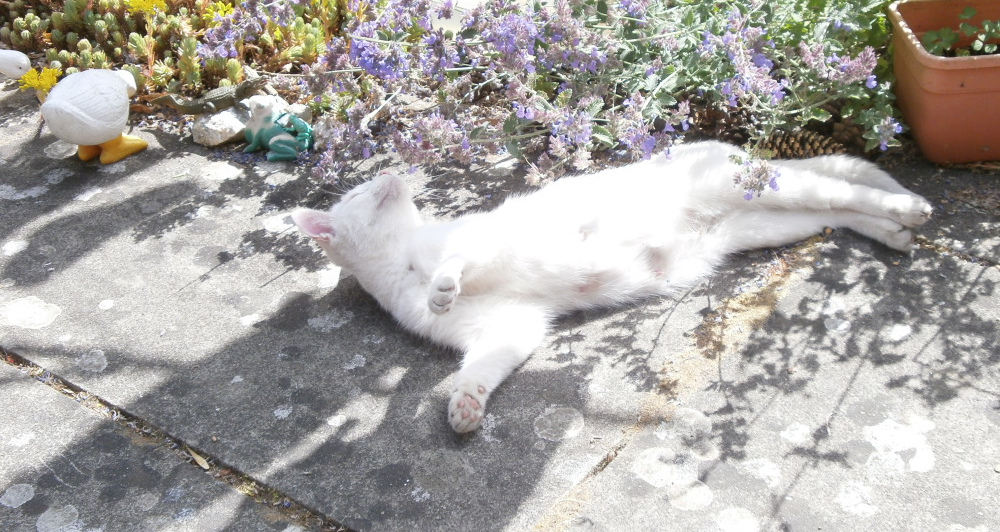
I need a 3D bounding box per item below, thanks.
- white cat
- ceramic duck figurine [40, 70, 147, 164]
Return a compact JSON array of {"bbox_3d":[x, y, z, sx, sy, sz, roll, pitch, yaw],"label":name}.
[{"bbox_3d":[0.167,-0.028,1.388,0.716,0.145,0.389,-7,31,-12],"label":"white cat"},{"bbox_3d":[-0.520,-0.190,1.699,0.130,0.110,0.092,-19,35,-30],"label":"ceramic duck figurine"}]

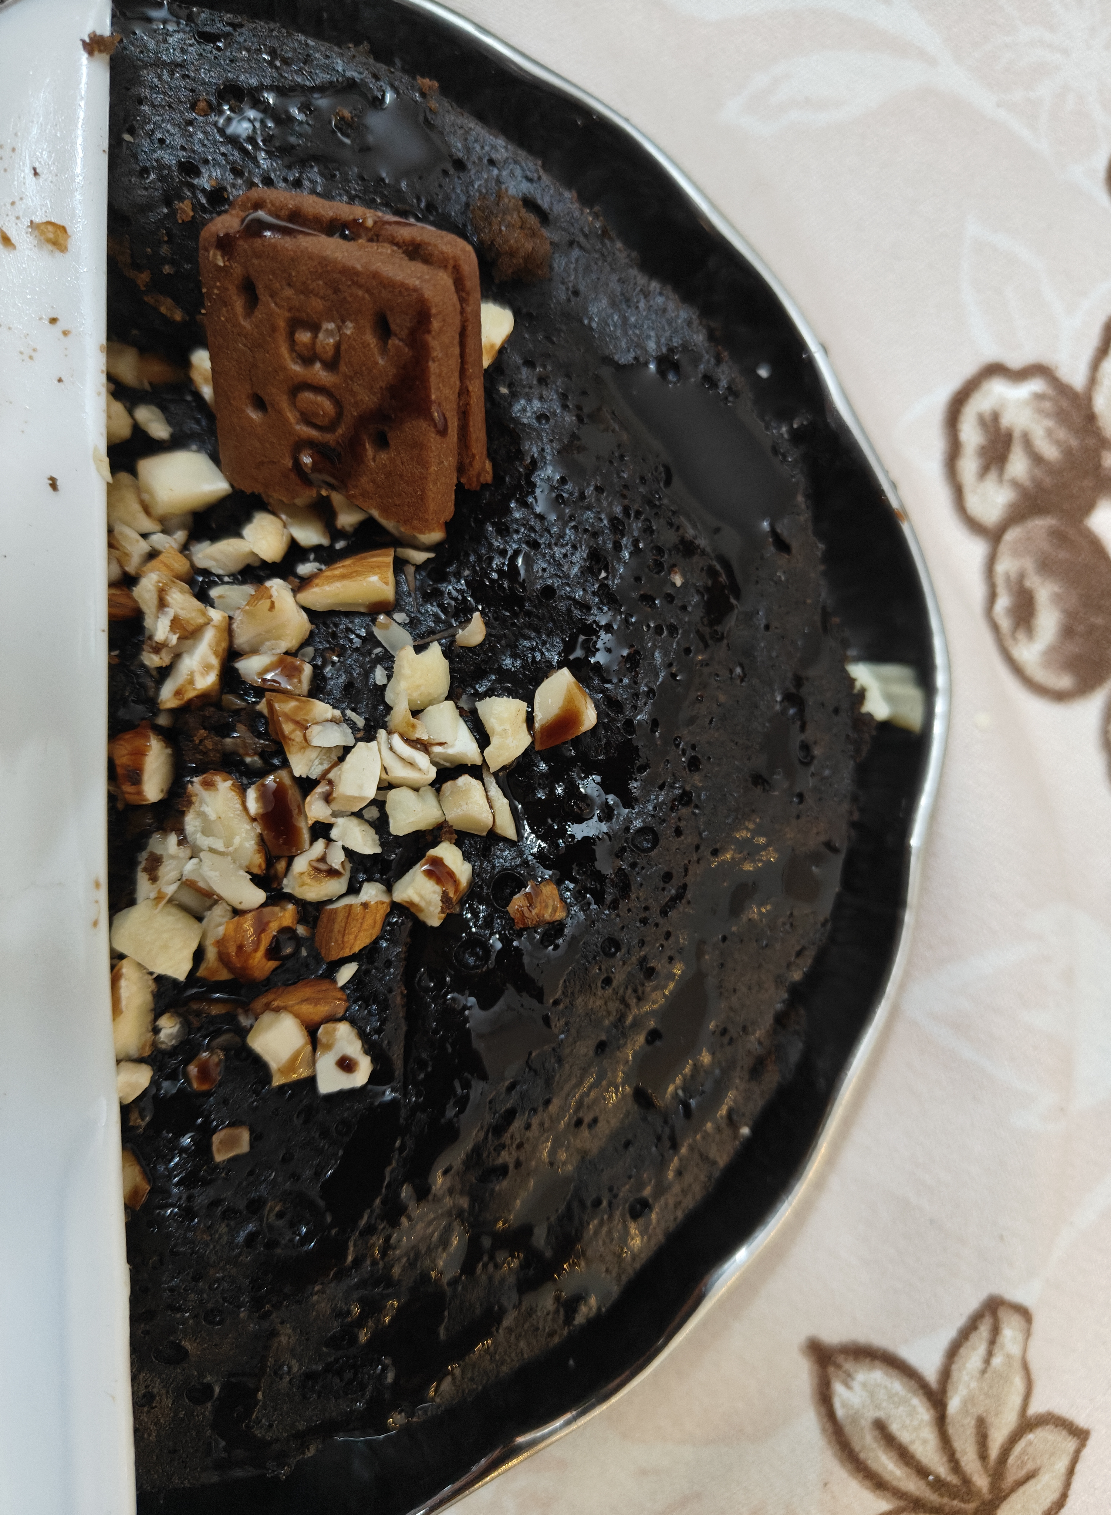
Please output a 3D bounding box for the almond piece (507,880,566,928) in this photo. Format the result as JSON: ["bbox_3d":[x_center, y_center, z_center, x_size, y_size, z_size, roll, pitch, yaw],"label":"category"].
[{"bbox_3d":[-0.002,0.020,0.142,0.007,0.005,0.005,-12,85,-3],"label":"almond piece"}]

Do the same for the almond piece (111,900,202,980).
[{"bbox_3d":[-0.052,0.024,0.137,0.011,0.005,0.007,22,84,1],"label":"almond piece"}]

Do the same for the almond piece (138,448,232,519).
[{"bbox_3d":[-0.051,-0.037,0.144,0.011,0.007,0.007,-5,84,-2],"label":"almond piece"}]

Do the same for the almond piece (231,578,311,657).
[{"bbox_3d":[-0.040,-0.020,0.149,0.010,0.007,0.010,0,84,0],"label":"almond piece"}]

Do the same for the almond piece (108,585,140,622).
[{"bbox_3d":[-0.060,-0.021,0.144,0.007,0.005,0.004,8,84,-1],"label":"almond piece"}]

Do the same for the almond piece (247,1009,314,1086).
[{"bbox_3d":[-0.038,0.040,0.144,0.007,0.006,0.008,-30,85,-3],"label":"almond piece"}]

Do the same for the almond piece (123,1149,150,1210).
[{"bbox_3d":[-0.058,0.057,0.142,0.006,0.006,0.008,-25,85,-2],"label":"almond piece"}]

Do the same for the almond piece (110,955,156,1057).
[{"bbox_3d":[-0.056,0.033,0.137,0.006,0.007,0.012,-2,84,-2],"label":"almond piece"}]

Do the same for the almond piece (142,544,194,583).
[{"bbox_3d":[-0.051,-0.024,0.138,0.005,0.006,0.006,45,86,2],"label":"almond piece"}]

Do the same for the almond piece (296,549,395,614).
[{"bbox_3d":[-0.030,-0.025,0.150,0.013,0.007,0.007,-8,84,-1],"label":"almond piece"}]

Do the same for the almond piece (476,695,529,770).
[{"bbox_3d":[-0.007,-0.003,0.144,0.006,0.005,0.010,-10,85,-3],"label":"almond piece"}]

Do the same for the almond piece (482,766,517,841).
[{"bbox_3d":[-0.008,0.007,0.147,0.003,0.005,0.011,-24,85,-2],"label":"almond piece"}]

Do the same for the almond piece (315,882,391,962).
[{"bbox_3d":[-0.026,0.021,0.135,0.012,0.009,0.007,-42,88,-4],"label":"almond piece"}]

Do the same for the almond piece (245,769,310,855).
[{"bbox_3d":[-0.038,0.008,0.146,0.007,0.007,0.011,-20,85,-2],"label":"almond piece"}]

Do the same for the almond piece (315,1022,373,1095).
[{"bbox_3d":[-0.028,0.040,0.139,0.006,0.006,0.008,-8,85,-2],"label":"almond piece"}]

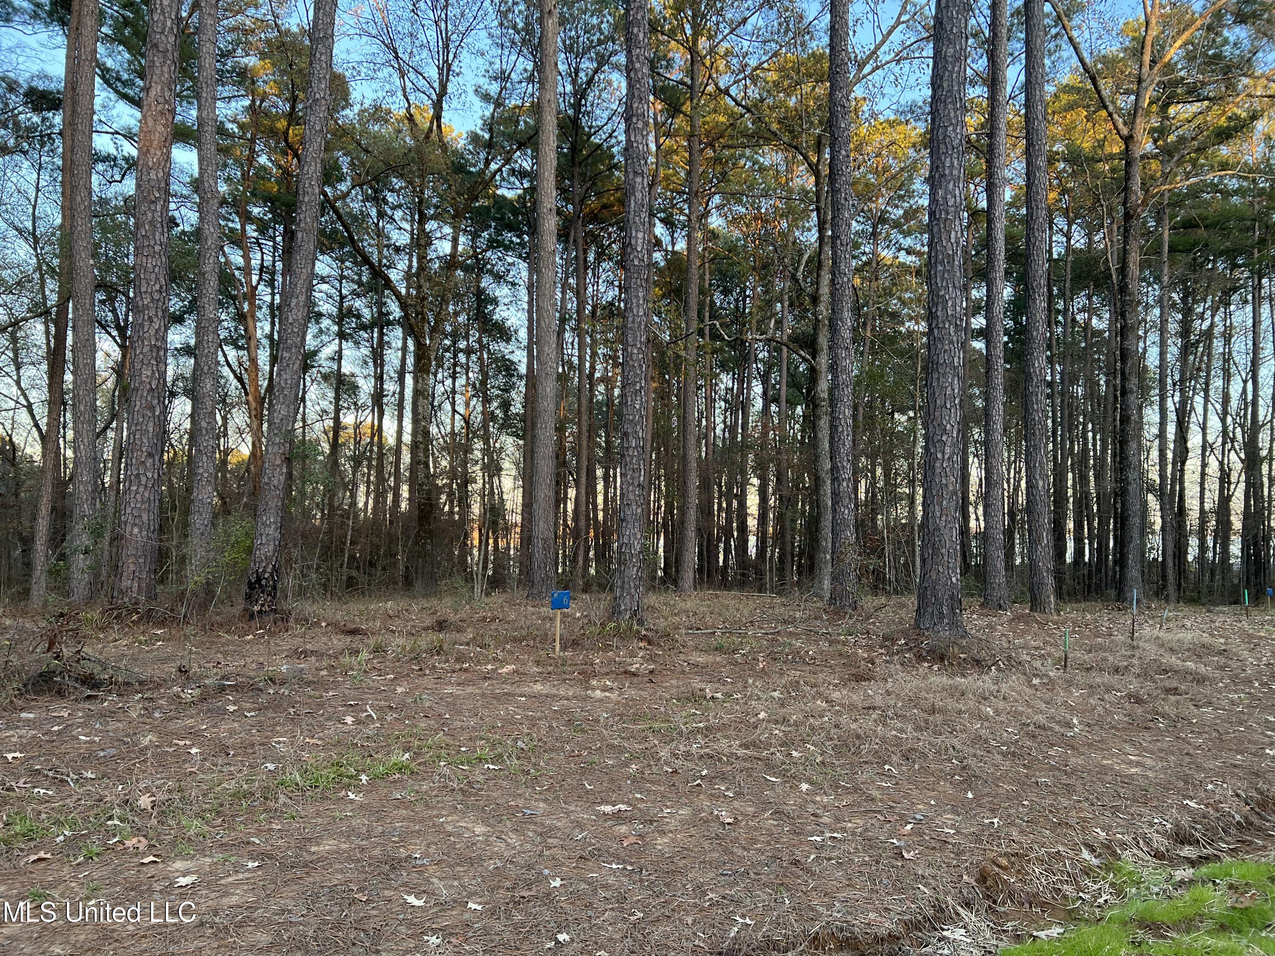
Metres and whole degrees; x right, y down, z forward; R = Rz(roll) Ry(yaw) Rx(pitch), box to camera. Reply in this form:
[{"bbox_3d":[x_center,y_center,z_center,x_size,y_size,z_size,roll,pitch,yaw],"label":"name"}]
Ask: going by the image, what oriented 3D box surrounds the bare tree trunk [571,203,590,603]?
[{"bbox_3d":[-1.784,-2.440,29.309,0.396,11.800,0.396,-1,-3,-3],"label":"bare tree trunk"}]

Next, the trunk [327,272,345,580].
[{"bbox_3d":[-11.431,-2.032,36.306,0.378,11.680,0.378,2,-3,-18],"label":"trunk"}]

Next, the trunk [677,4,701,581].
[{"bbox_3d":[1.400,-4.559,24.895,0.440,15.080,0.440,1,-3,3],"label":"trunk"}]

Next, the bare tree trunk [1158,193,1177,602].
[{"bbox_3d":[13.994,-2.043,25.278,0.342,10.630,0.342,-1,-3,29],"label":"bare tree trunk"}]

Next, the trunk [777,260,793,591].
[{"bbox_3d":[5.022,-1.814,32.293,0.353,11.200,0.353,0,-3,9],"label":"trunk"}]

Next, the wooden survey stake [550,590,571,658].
[{"bbox_3d":[-0.905,1.704,11.220,0.227,0.775,0.050,0,-3,-5],"label":"wooden survey stake"}]

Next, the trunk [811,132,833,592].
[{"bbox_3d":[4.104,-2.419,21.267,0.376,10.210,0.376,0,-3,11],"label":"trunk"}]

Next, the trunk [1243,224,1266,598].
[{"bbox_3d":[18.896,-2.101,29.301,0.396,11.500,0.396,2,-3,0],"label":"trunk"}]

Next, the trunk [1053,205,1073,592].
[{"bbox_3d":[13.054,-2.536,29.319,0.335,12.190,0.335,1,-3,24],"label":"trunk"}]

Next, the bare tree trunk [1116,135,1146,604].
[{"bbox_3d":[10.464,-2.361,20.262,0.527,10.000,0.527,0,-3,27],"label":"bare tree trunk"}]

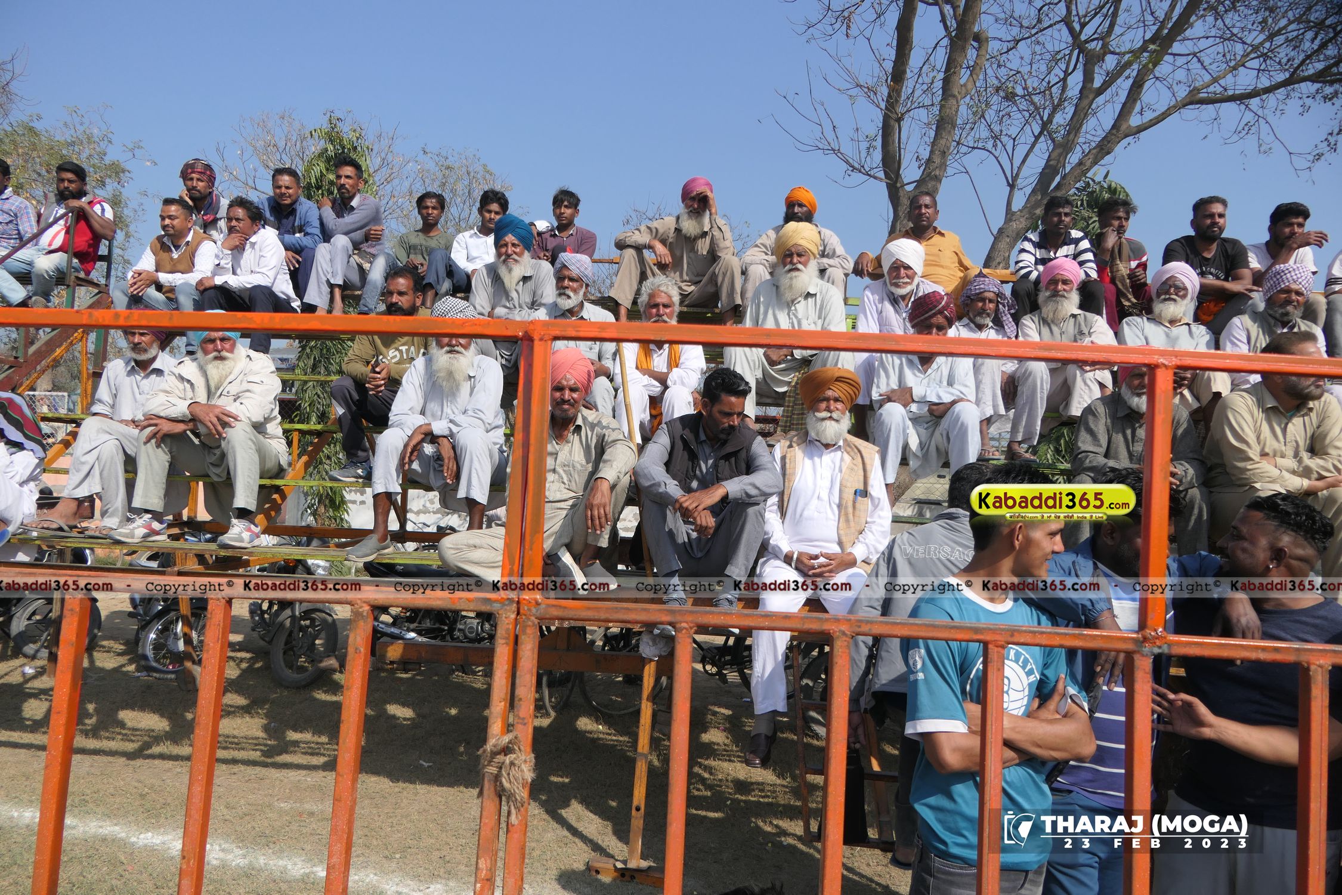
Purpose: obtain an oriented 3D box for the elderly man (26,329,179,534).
[{"bbox_3d":[-2.756,-0.148,4.400,0.520,1.100,0.760,4,-4,-7],"label":"elderly man"}]

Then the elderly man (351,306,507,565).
[{"bbox_3d":[-1.047,-0.114,3.914,0.560,1.145,0.820,3,-4,2],"label":"elderly man"}]

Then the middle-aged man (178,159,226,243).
[{"bbox_3d":[-3.077,-1.296,5.753,0.520,1.216,0.800,4,-4,0],"label":"middle-aged man"}]

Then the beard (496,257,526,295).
[{"bbox_3d":[-0.862,-0.922,4.824,0.170,0.220,0.140,3,-4,2],"label":"beard"}]

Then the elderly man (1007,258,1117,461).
[{"bbox_3d":[2.158,-0.488,4.930,0.560,1.166,0.750,2,-4,20],"label":"elderly man"}]

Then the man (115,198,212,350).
[{"bbox_3d":[-2.940,-0.922,5.200,0.560,0.990,0.680,4,-4,-11],"label":"man"}]

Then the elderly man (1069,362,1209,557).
[{"bbox_3d":[2.169,0.067,4.163,0.580,1.170,0.700,1,-4,22],"label":"elderly man"}]

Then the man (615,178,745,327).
[{"bbox_3d":[0.032,-1.127,5.444,0.660,1.143,0.800,3,-4,6],"label":"man"}]

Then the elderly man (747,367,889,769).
[{"bbox_3d":[0.640,0.432,3.741,0.570,1.600,0.720,2,-4,13],"label":"elderly man"}]

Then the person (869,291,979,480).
[{"bbox_3d":[1.166,-0.288,4.154,0.500,0.937,0.720,3,-4,12],"label":"person"}]

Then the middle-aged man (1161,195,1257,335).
[{"bbox_3d":[3.111,-0.927,5.200,0.560,1.095,0.700,2,-4,20],"label":"middle-aged man"}]

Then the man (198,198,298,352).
[{"bbox_3d":[-2.568,-0.963,5.297,0.520,1.099,0.800,2,-4,17],"label":"man"}]

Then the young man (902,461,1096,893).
[{"bbox_3d":[0.690,0.870,1.926,0.480,1.700,0.380,5,-4,-27],"label":"young man"}]

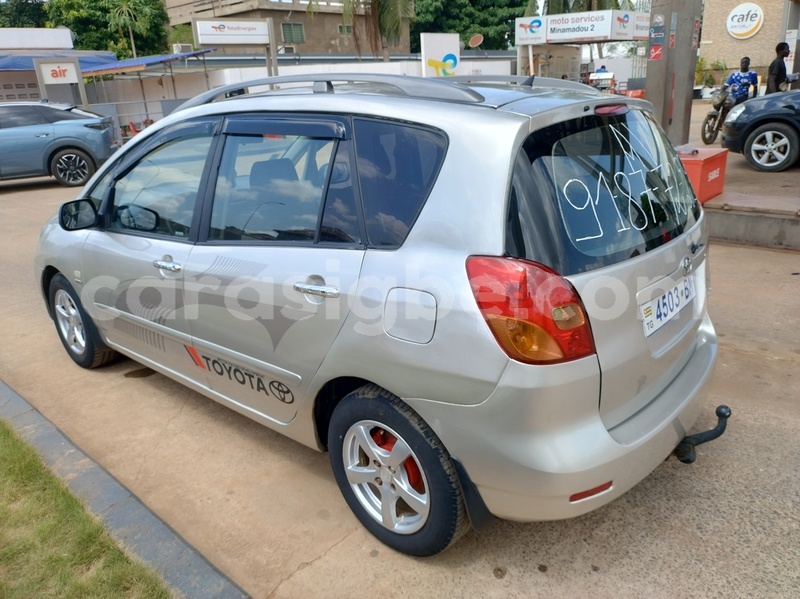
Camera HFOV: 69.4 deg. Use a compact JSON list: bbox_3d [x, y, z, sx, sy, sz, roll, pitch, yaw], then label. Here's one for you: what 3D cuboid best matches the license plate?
[{"bbox_3d":[0.940,0.001,2.011,0.020,0.110,0.520,-6,11,43],"label":"license plate"}]

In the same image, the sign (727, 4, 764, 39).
[{"bbox_3d":[11.967,-9.629,20.000,1.130,1.130,0.100,9,22,27],"label":"sign"}]

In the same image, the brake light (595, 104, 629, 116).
[{"bbox_3d":[0.715,-0.640,1.960,0.050,0.036,0.270,14,25,38],"label":"brake light"}]

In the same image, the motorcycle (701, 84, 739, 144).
[{"bbox_3d":[6.160,-3.491,10.925,1.950,1.050,0.720,-17,25,-36],"label":"motorcycle"}]

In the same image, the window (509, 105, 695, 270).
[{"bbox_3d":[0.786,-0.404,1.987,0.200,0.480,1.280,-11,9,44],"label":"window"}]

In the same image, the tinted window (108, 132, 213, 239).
[{"bbox_3d":[-1.108,-0.519,2.601,0.840,0.460,0.060,14,11,38],"label":"tinted window"}]

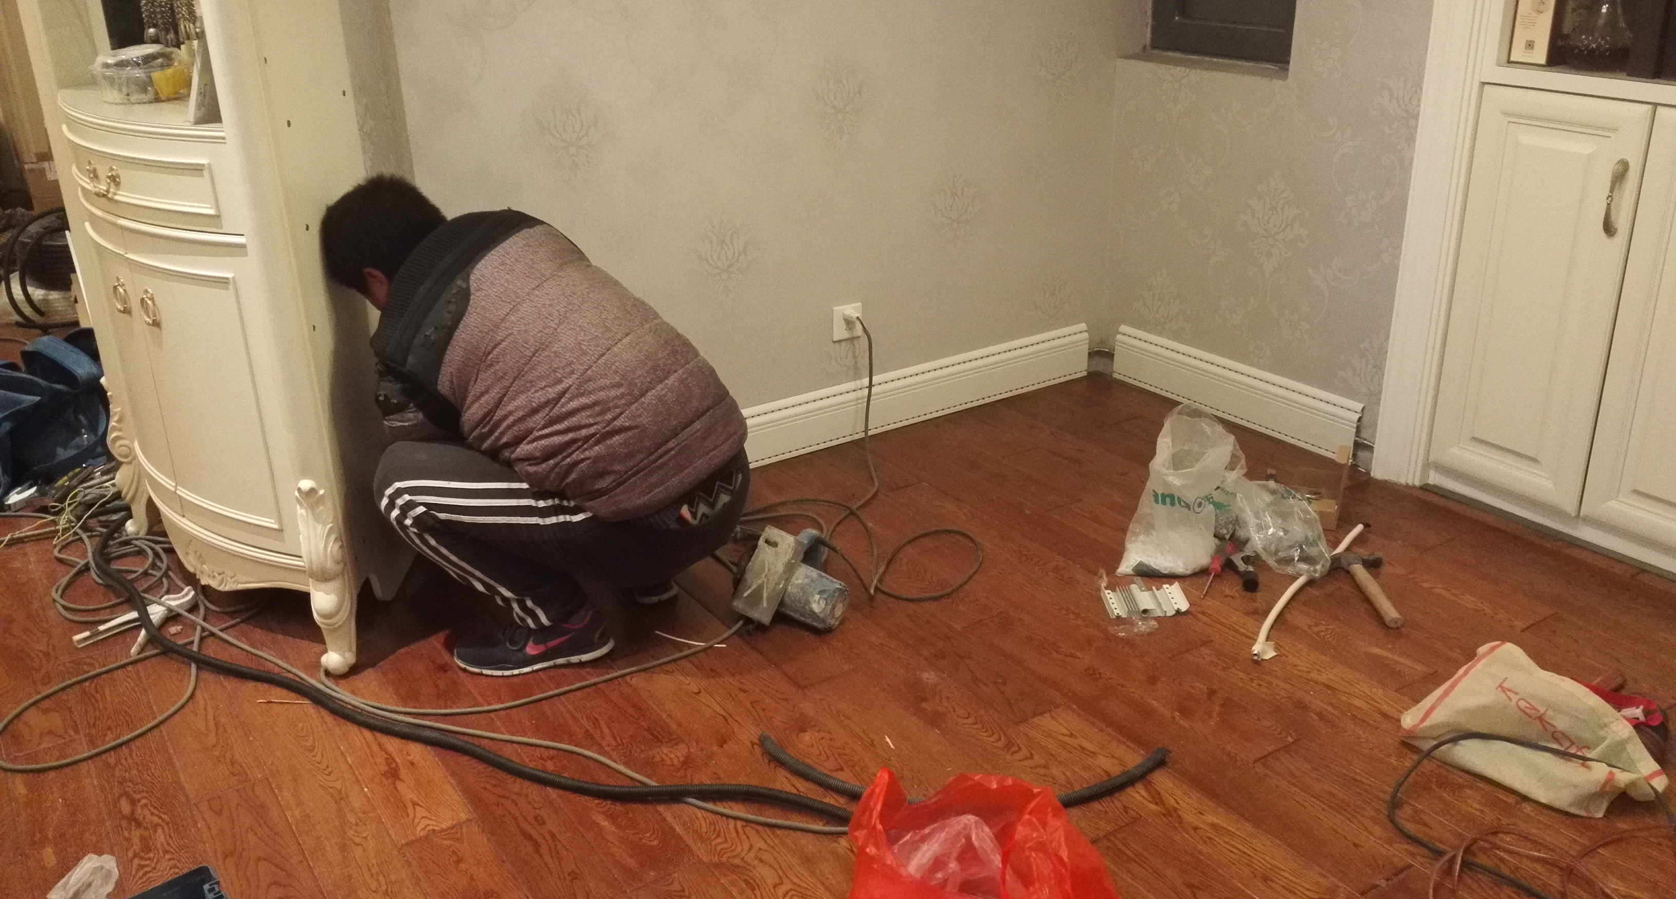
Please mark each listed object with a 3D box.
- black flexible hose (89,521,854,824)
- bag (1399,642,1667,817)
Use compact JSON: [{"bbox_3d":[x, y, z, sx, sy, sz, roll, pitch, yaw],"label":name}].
[{"bbox_3d":[-0.894,0.393,2.584,2.099,0.045,0.299,14,27,34],"label":"black flexible hose"},{"bbox_3d":[1.133,0.427,2.246,0.340,0.090,0.300,19,30,42],"label":"bag"}]

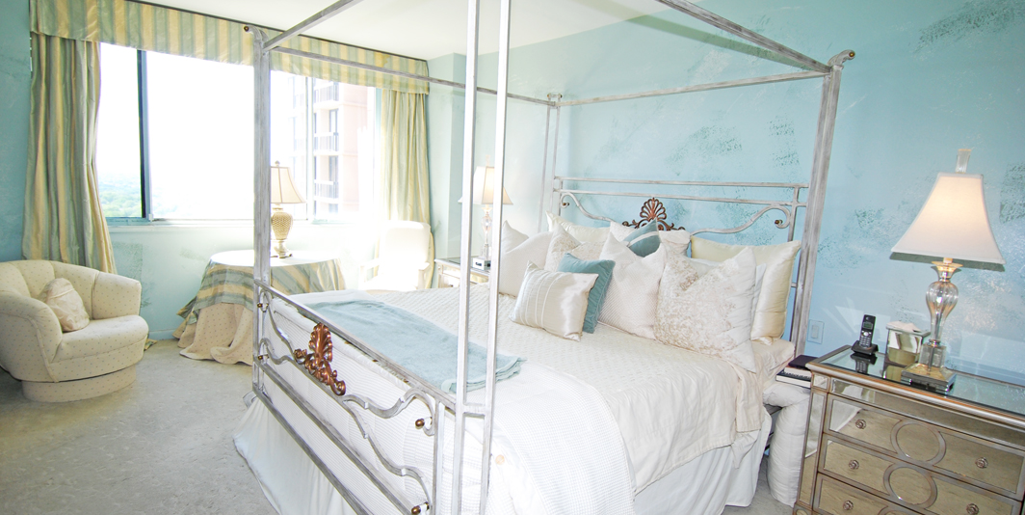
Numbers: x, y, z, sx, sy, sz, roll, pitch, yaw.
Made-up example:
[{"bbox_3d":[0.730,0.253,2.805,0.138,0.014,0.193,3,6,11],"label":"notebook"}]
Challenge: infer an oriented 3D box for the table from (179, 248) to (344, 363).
[{"bbox_3d":[-2.043,0.366,4.496,1.360,0.710,1.360,-4,10,-41],"label":"table"}]

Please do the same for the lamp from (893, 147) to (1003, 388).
[{"bbox_3d":[1.799,0.042,2.123,0.370,0.950,0.370,-4,10,-41],"label":"lamp"}]

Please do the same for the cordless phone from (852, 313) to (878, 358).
[{"bbox_3d":[1.736,0.375,2.526,0.100,0.178,0.090,-2,9,-36],"label":"cordless phone"}]

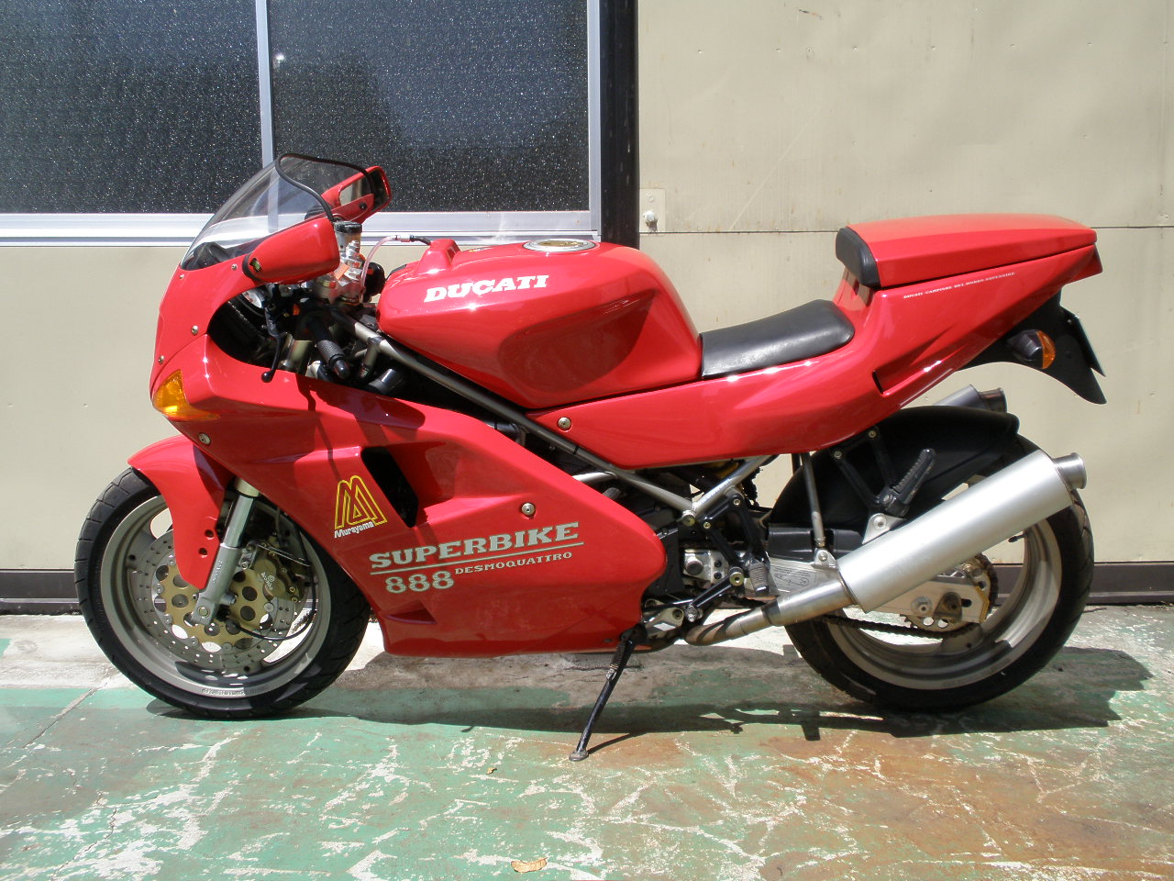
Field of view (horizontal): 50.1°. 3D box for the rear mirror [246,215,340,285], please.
[{"bbox_3d":[-0.485,-0.308,2.041,0.160,0.095,0.140,-6,20,-14],"label":"rear mirror"}]

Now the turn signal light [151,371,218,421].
[{"bbox_3d":[-0.715,-0.079,2.238,0.120,0.085,0.100,-9,21,-23],"label":"turn signal light"}]

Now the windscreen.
[{"bbox_3d":[-0.583,-0.422,2.292,0.340,0.220,0.420,0,19,0],"label":"windscreen"}]

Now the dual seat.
[{"bbox_3d":[0.558,-0.277,2.346,0.700,0.265,0.290,0,19,0],"label":"dual seat"}]

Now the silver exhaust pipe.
[{"bbox_3d":[0.556,0.241,2.346,0.803,0.133,0.130,-30,13,16],"label":"silver exhaust pipe"}]

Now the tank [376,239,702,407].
[{"bbox_3d":[-0.087,-0.233,2.360,0.600,0.290,0.360,0,19,0],"label":"tank"}]

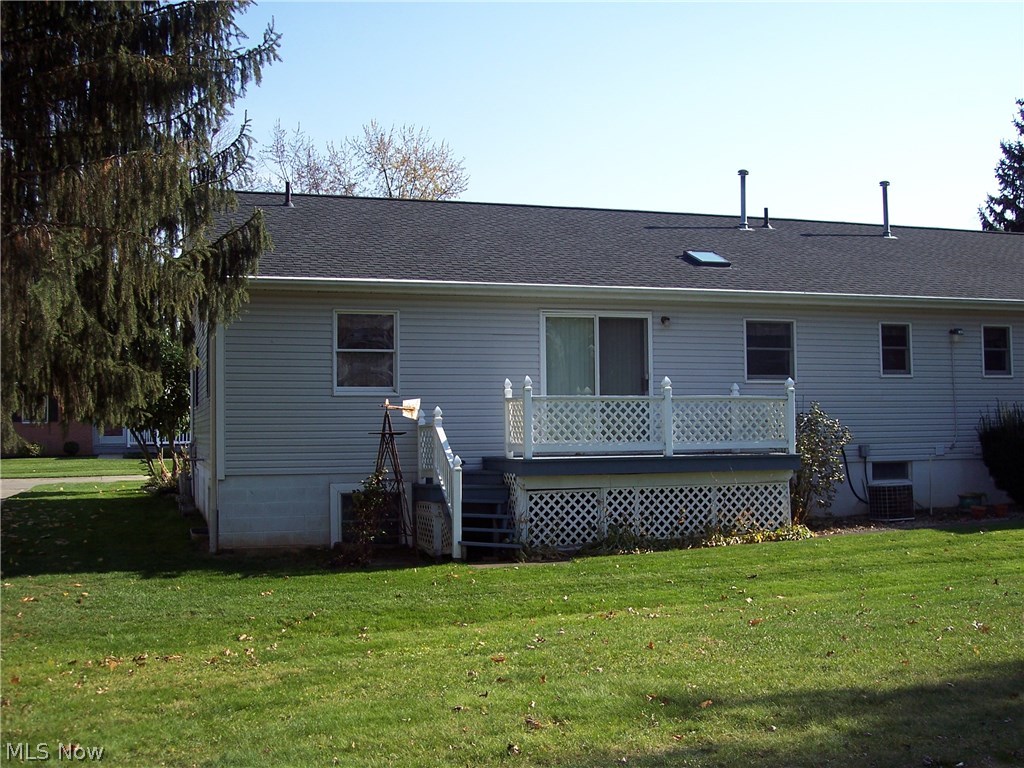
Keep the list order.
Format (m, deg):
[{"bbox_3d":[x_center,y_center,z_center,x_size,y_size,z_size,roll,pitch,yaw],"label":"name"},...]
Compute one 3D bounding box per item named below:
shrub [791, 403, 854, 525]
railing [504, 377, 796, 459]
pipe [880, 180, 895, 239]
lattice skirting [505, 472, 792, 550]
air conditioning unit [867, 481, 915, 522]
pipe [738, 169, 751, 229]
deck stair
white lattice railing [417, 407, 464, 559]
[{"bbox_3d":[4.821,1.232,18.046,0.900,1.890,0.850,0,-3,-17],"label":"shrub"},{"bbox_3d":[1.933,0.507,17.337,4.220,1.138,1.790,0,-3,-17],"label":"railing"},{"bbox_3d":[7.925,-3.679,24.387,0.216,1.220,0.216,0,-3,-17],"label":"pipe"},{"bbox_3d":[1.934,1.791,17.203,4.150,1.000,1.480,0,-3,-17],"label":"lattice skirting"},{"bbox_3d":[6.186,1.915,18.783,0.510,0.595,0.510,0,-3,-17],"label":"air conditioning unit"},{"bbox_3d":[4.708,-3.729,23.384,0.216,1.240,0.216,-1,-3,0],"label":"pipe"},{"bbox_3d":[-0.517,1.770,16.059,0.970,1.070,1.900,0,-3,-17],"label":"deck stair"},{"bbox_3d":[-1.027,1.318,16.154,0.120,2.015,2.220,0,-3,-17],"label":"white lattice railing"}]

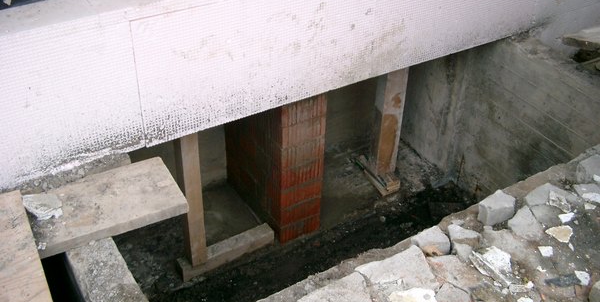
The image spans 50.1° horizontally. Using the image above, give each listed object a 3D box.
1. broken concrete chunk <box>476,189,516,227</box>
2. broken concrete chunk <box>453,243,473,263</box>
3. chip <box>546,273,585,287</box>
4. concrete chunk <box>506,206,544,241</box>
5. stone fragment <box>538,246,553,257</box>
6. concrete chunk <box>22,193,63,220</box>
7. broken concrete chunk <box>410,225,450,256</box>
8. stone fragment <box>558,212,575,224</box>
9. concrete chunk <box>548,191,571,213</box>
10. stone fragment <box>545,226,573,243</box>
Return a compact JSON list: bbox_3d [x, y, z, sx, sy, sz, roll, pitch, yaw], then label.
[{"bbox_3d":[0.775,0.229,2.502,0.130,0.090,0.099,-27,45,-33],"label":"broken concrete chunk"},{"bbox_3d":[0.565,0.354,2.236,0.070,0.045,0.070,1,31,-1],"label":"broken concrete chunk"},{"bbox_3d":[0.922,0.460,2.254,0.118,0.018,0.048,-4,37,-7],"label":"chip"},{"bbox_3d":[0.837,0.265,2.388,0.120,0.050,0.160,1,31,-1],"label":"concrete chunk"},{"bbox_3d":[0.871,0.356,2.274,0.052,0.015,0.044,-3,32,-7],"label":"stone fragment"},{"bbox_3d":[-0.947,0.206,2.368,0.140,0.045,0.120,1,31,-1],"label":"concrete chunk"},{"bbox_3d":[0.483,0.342,2.356,0.115,0.065,0.104,-16,40,-22],"label":"broken concrete chunk"},{"bbox_3d":[1.016,0.255,2.444,0.075,0.015,0.036,-17,36,-27],"label":"stone fragment"},{"bbox_3d":[1.017,0.200,2.510,0.072,0.040,0.105,1,31,-1],"label":"concrete chunk"},{"bbox_3d":[1.009,0.314,2.457,0.098,0.018,0.090,-25,44,-31],"label":"stone fragment"}]

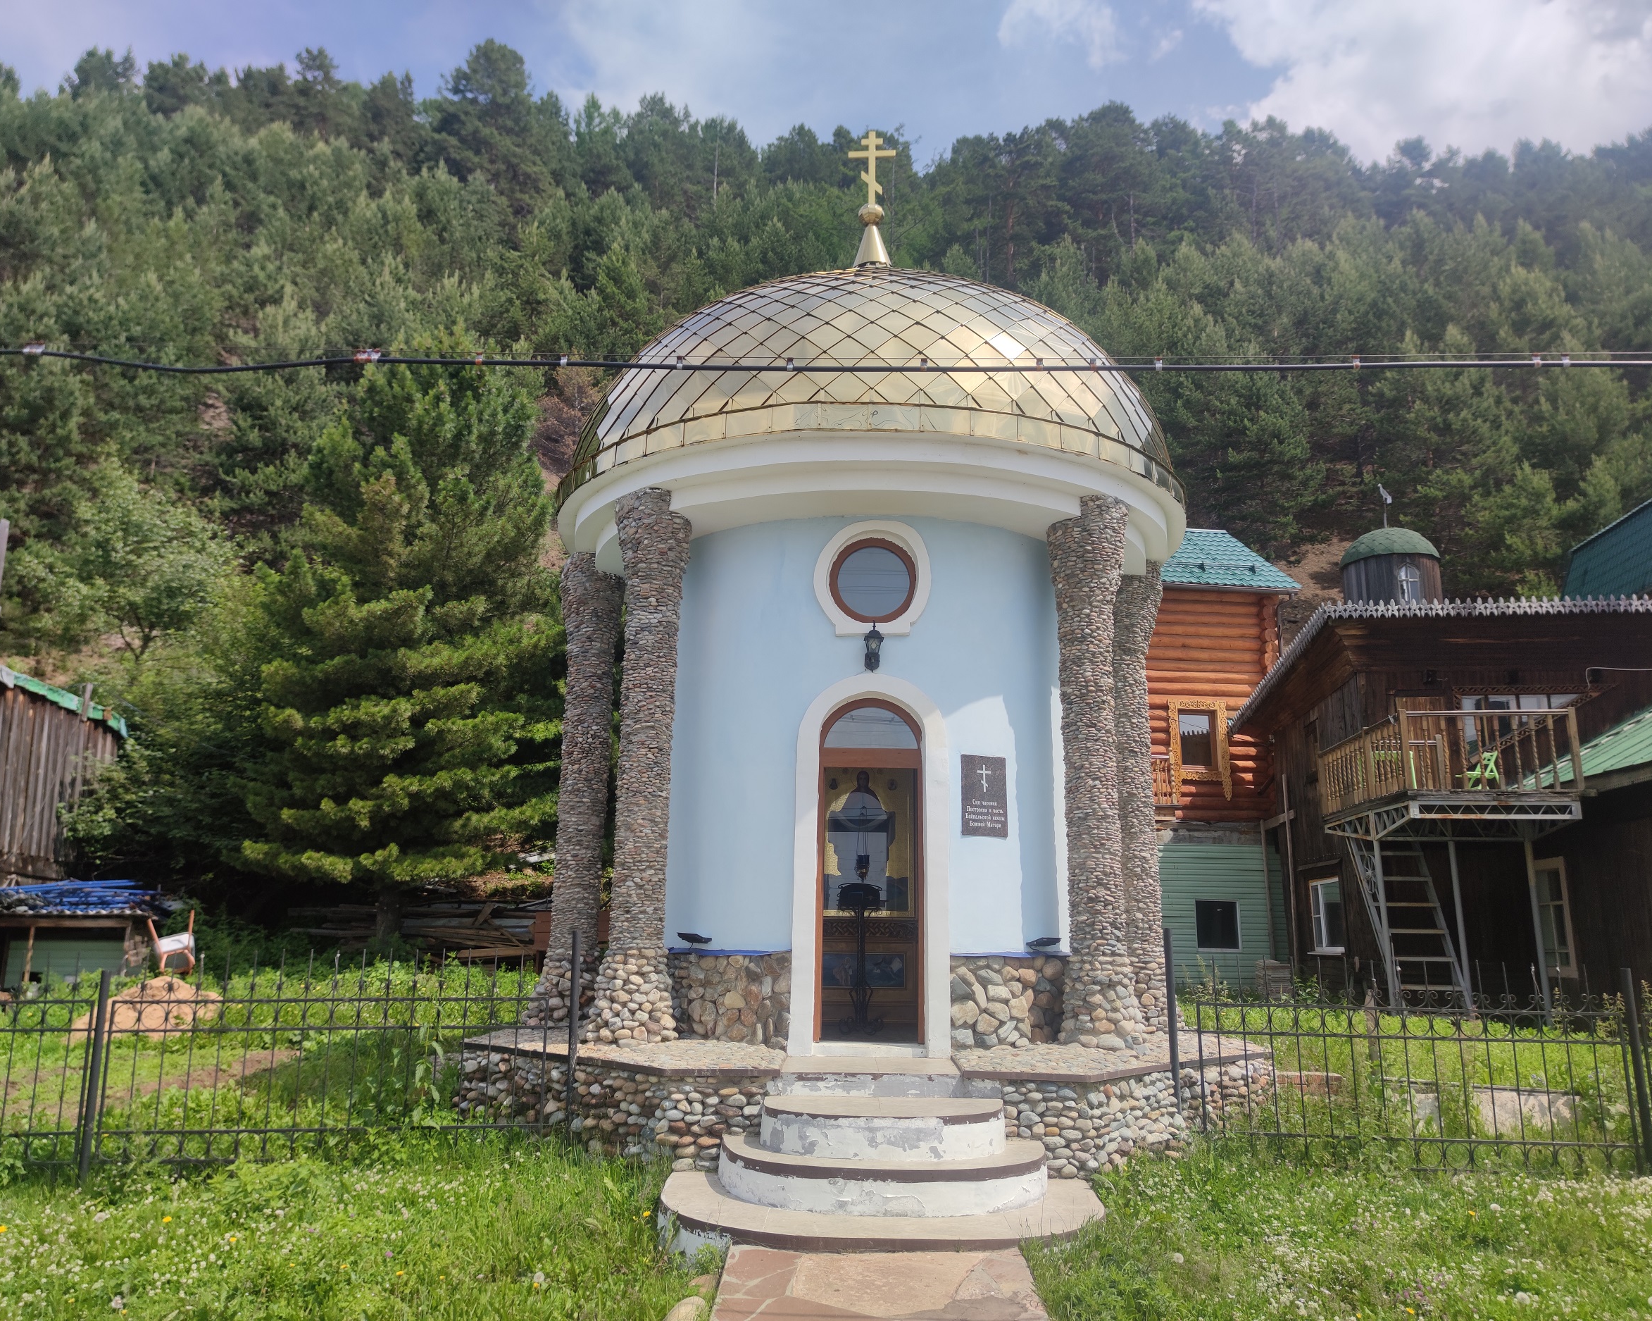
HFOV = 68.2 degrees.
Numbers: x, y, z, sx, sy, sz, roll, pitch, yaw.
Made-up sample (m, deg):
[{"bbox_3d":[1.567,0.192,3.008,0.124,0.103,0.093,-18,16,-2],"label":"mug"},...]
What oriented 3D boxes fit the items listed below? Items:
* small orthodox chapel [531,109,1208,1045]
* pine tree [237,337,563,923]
[{"bbox_3d":[0.376,-1.009,10.679,5.467,8.180,5.467,1,-13,0],"label":"small orthodox chapel"},{"bbox_3d":[-5.460,-0.534,16.299,4.150,8.430,4.150,1,-13,0],"label":"pine tree"}]

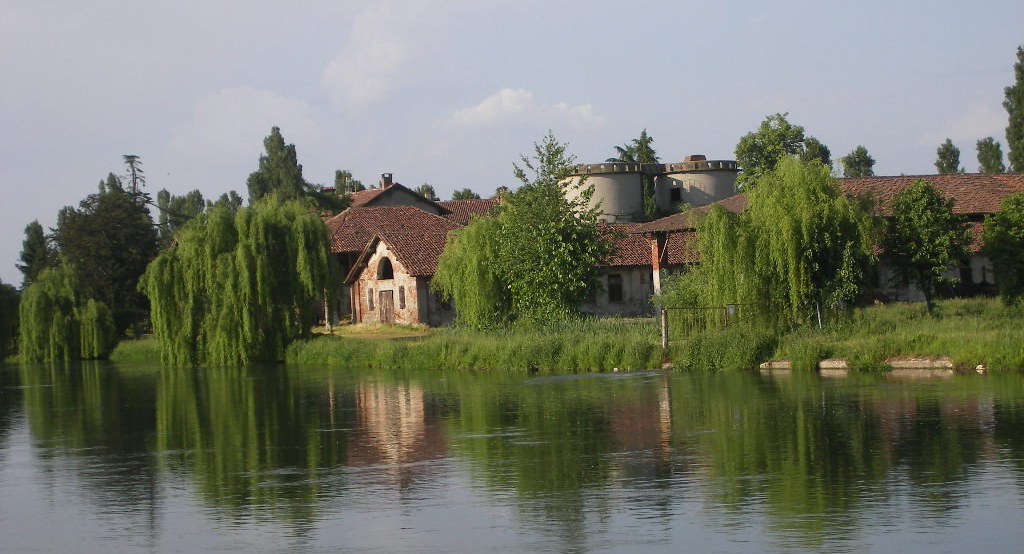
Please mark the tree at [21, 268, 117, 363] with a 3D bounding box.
[{"bbox_3d":[-28.049,2.303,140.000,6.000,5.940,6.000,-3,-1,0],"label":"tree"}]

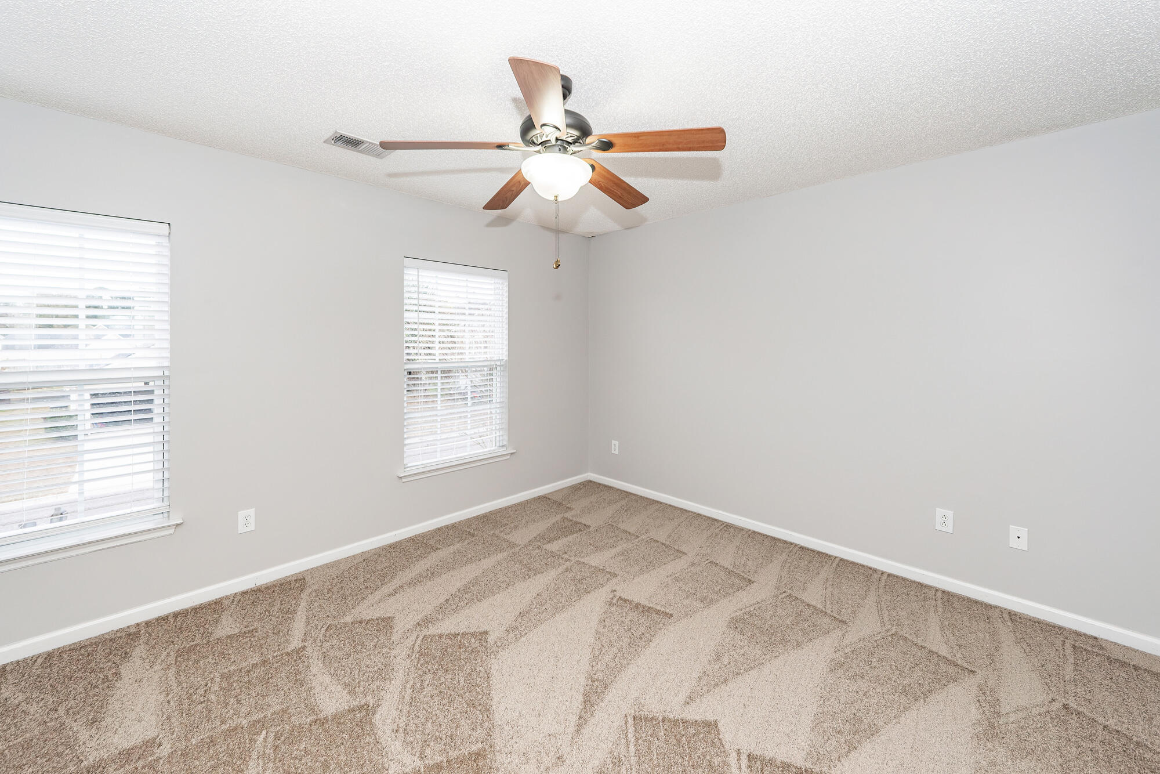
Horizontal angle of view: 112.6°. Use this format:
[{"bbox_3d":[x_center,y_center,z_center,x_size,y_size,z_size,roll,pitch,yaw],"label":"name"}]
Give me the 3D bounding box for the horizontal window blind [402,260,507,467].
[{"bbox_3d":[-0.955,-0.196,3.070,0.850,1.520,0.060,-3,5,-41],"label":"horizontal window blind"}]

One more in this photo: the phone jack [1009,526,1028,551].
[{"bbox_3d":[2.326,0.802,2.050,0.069,0.114,0.011,3,5,41],"label":"phone jack"}]

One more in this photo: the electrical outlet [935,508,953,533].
[{"bbox_3d":[2.092,0.769,2.220,0.077,0.124,0.012,3,5,41],"label":"electrical outlet"}]

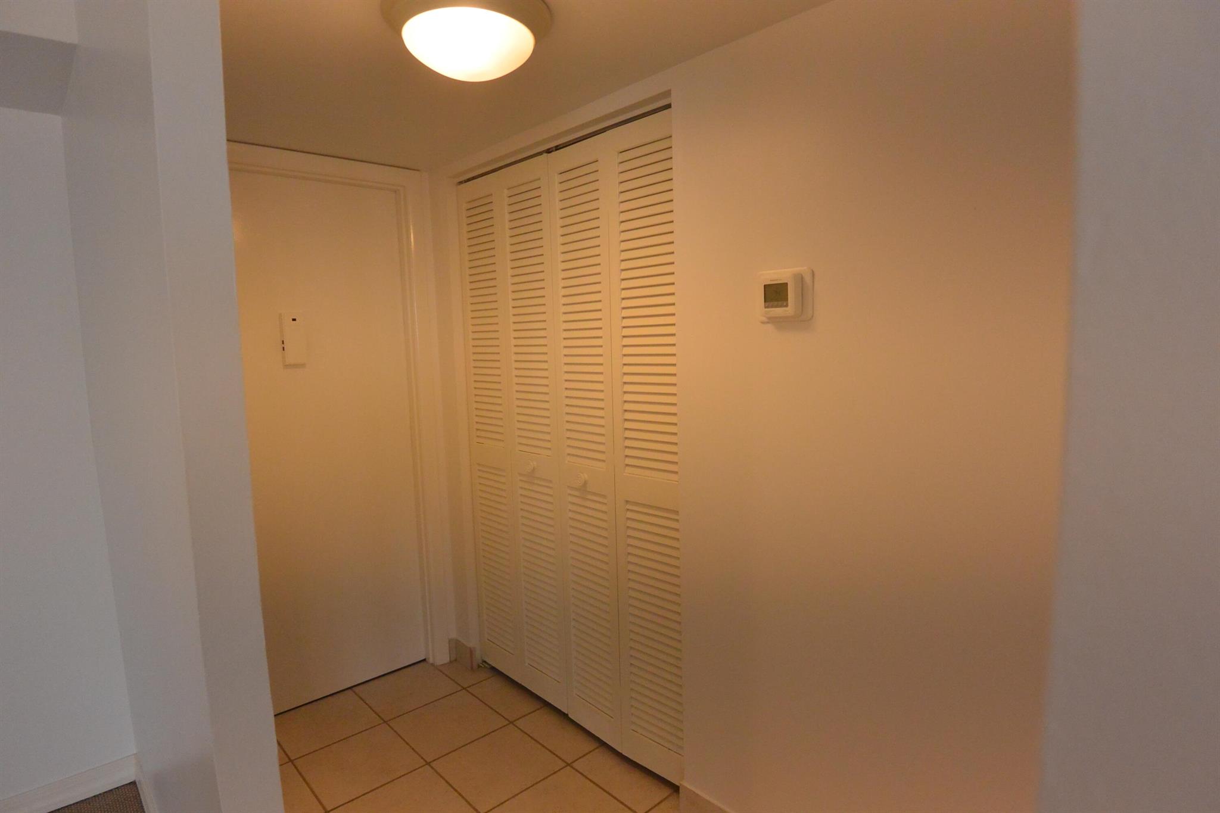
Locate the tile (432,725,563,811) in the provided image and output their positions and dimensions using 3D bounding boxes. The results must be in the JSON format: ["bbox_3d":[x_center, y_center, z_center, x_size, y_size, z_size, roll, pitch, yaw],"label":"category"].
[{"bbox_3d":[-0.374,1.209,2.167,0.328,0.010,0.328,-7,8,-42],"label":"tile"}]

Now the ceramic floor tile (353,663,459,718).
[{"bbox_3d":[-0.831,1.170,2.656,0.328,0.010,0.328,-7,8,-42],"label":"ceramic floor tile"}]

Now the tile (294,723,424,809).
[{"bbox_3d":[-0.851,1.219,2.192,0.328,0.010,0.328,-7,8,-42],"label":"tile"}]

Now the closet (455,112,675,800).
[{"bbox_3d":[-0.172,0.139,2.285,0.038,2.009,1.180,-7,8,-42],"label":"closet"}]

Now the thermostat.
[{"bbox_3d":[0.402,-0.260,1.507,0.030,0.121,0.149,-7,8,-42],"label":"thermostat"}]

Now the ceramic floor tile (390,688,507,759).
[{"bbox_3d":[-0.604,1.190,2.409,0.328,0.010,0.328,-7,8,-42],"label":"ceramic floor tile"}]

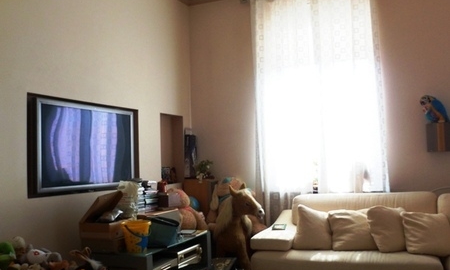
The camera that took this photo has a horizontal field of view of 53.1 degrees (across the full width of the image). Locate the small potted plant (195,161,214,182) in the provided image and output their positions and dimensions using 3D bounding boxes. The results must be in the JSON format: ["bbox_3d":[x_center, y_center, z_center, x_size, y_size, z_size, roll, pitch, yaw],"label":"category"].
[{"bbox_3d":[-0.234,0.406,5.150,0.220,0.240,0.220,-1,-3,0],"label":"small potted plant"}]

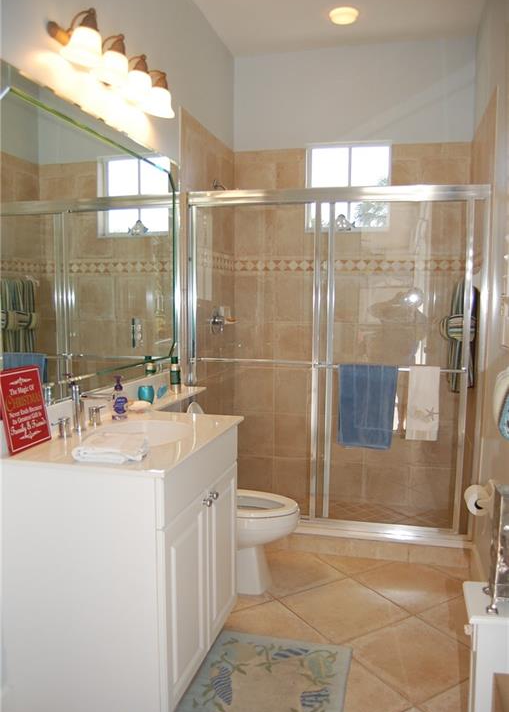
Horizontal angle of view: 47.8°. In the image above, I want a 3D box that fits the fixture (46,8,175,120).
[{"bbox_3d":[-0.505,-1.096,2.226,0.203,0.208,0.764,2,5,14],"label":"fixture"}]

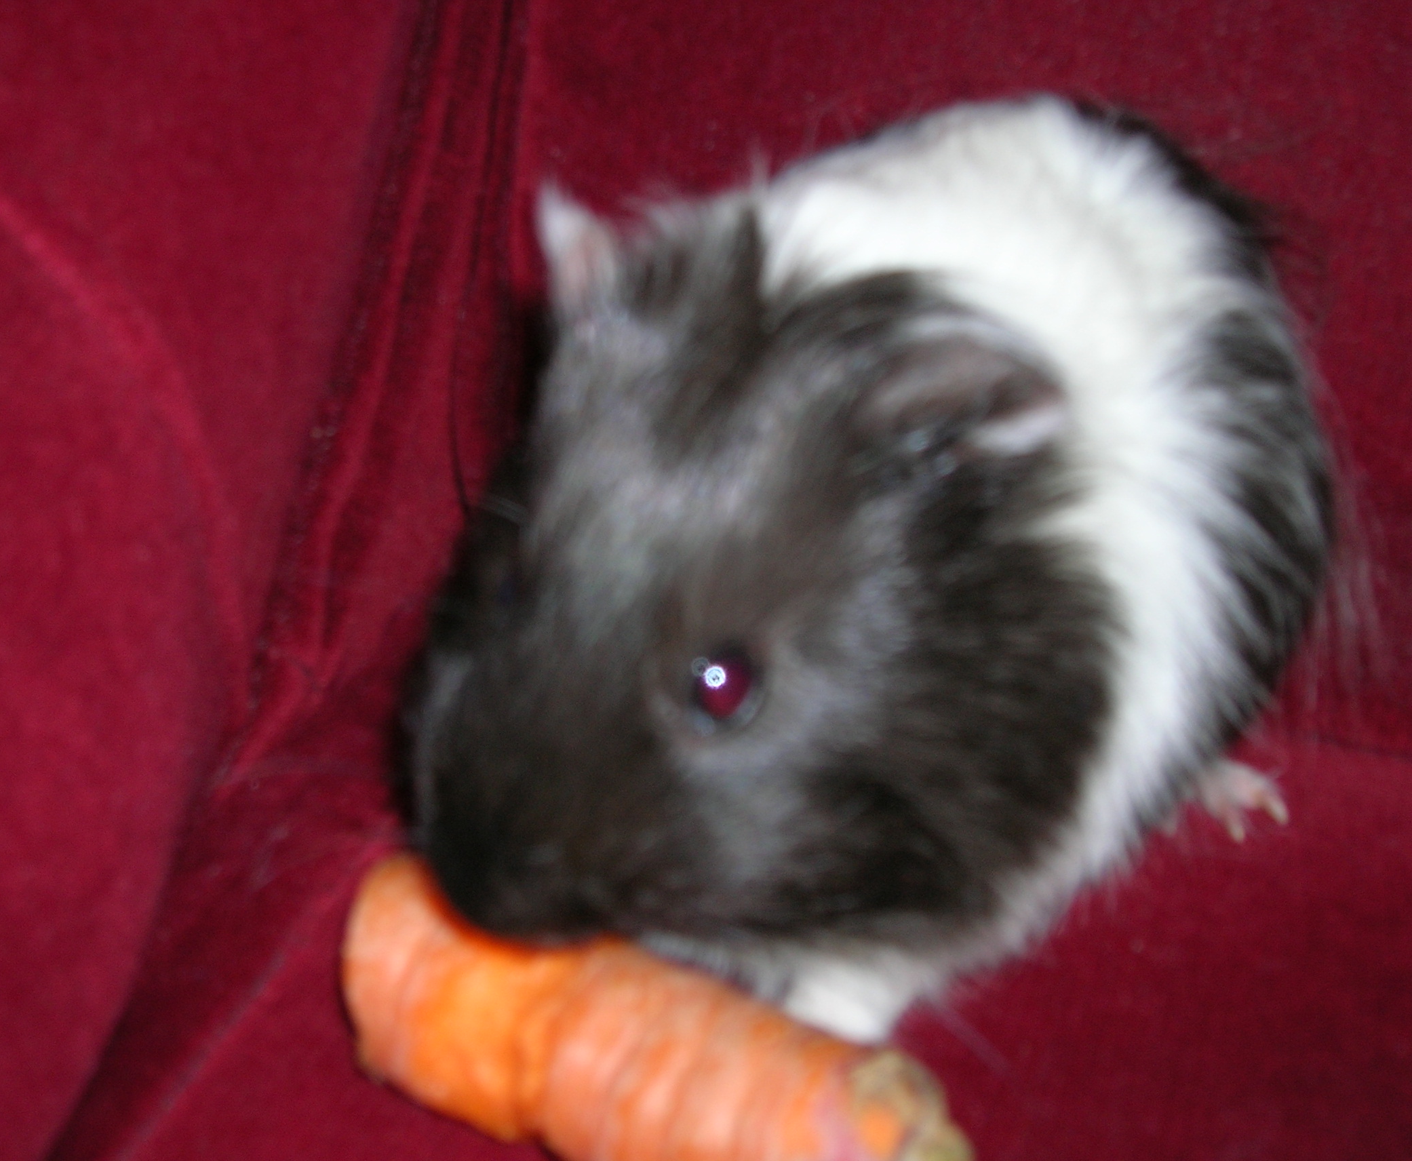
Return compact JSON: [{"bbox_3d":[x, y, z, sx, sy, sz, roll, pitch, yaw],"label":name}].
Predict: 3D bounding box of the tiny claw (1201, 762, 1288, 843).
[{"bbox_3d":[0.087,0.036,0.333,0.012,0.008,0.011,31,44,27],"label":"tiny claw"}]

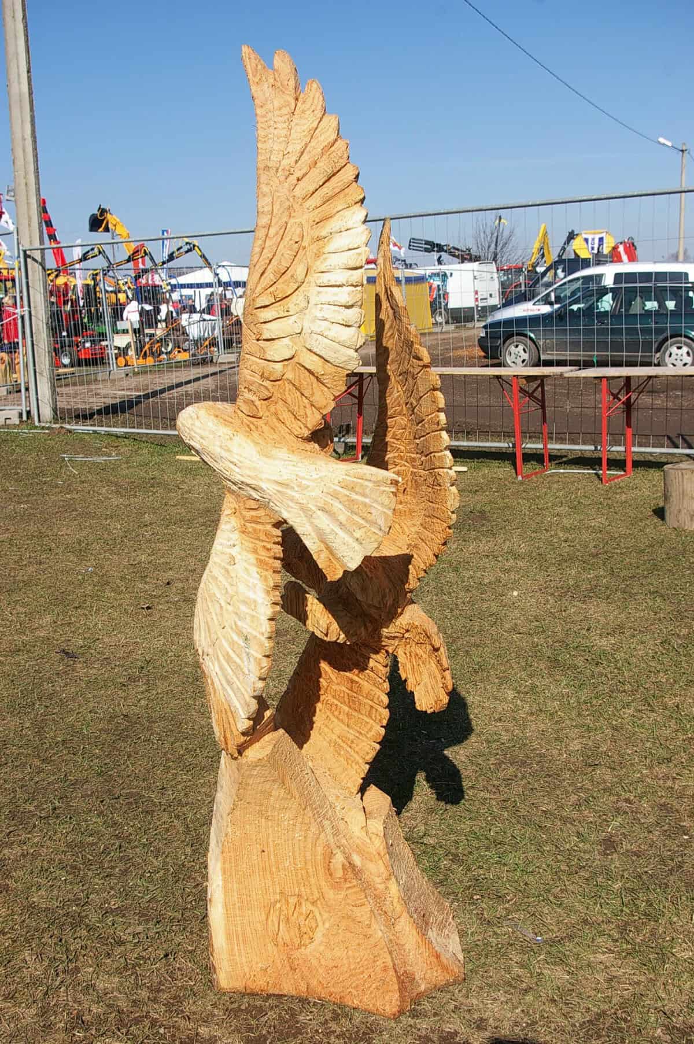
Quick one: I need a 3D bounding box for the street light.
[{"bbox_3d":[17.089,-15.633,55.055,1.576,8.887,0.350,1,12,12],"label":"street light"}]

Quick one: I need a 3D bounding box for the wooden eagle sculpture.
[{"bbox_3d":[-0.047,0.028,2.006,0.505,1.760,0.450,-2,12,0],"label":"wooden eagle sculpture"}]

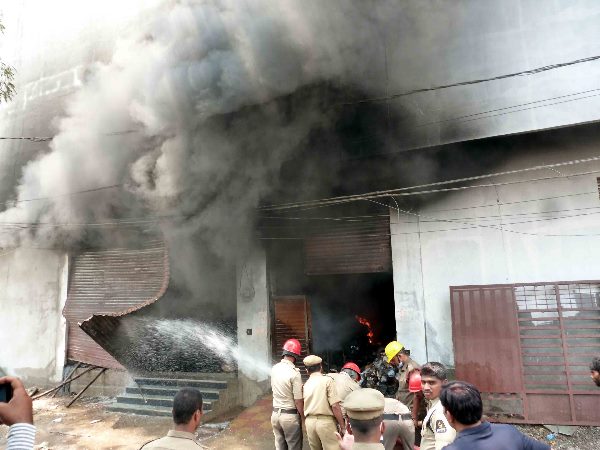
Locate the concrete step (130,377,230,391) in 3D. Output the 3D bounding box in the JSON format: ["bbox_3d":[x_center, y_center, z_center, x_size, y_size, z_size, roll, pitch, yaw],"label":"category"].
[{"bbox_3d":[-2.635,3.560,10.945,2.445,0.138,0.291,-5,-8,22],"label":"concrete step"}]

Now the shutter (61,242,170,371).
[{"bbox_3d":[-4.585,1.943,11.987,3.263,3.133,0.500,-5,-8,22],"label":"shutter"}]

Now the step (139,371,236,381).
[{"bbox_3d":[-2.529,3.453,11.230,2.445,0.138,0.291,-5,-8,22],"label":"step"}]

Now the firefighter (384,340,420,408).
[{"bbox_3d":[1.506,2.491,6.793,0.450,1.683,0.500,-2,-7,-6],"label":"firefighter"}]

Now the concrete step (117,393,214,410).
[{"bbox_3d":[-2.847,3.774,10.375,2.445,0.138,0.291,-5,-8,22],"label":"concrete step"}]

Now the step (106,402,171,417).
[{"bbox_3d":[-2.952,3.881,10.090,2.445,0.138,0.291,-5,-8,22],"label":"step"}]

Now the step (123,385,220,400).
[{"bbox_3d":[-2.741,3.667,10.660,2.445,0.138,0.291,-5,-8,22],"label":"step"}]

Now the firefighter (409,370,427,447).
[{"bbox_3d":[1.423,2.431,5.604,0.520,1.505,0.550,-6,-8,26],"label":"firefighter"}]

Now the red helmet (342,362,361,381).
[{"bbox_3d":[0.711,2.029,6.700,0.280,0.170,0.220,32,-14,-25],"label":"red helmet"}]

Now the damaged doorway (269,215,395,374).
[{"bbox_3d":[0.648,1.417,10.137,2.745,3.356,0.300,-5,-8,22],"label":"damaged doorway"}]

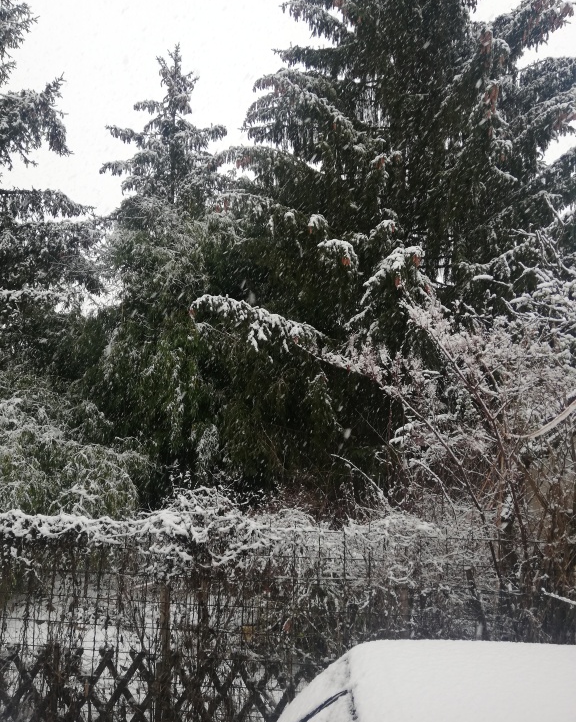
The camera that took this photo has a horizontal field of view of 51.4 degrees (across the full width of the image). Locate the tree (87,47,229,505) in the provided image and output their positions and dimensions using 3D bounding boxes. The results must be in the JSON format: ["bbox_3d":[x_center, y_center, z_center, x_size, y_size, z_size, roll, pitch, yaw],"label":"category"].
[{"bbox_3d":[-2.750,-1.850,13.150,3.300,10.400,3.300,0,-4,0],"label":"tree"}]

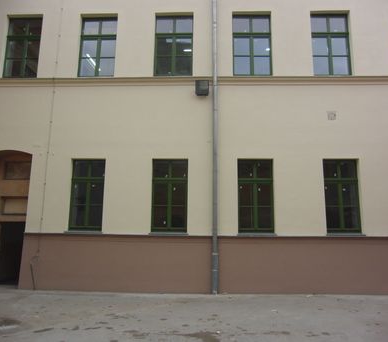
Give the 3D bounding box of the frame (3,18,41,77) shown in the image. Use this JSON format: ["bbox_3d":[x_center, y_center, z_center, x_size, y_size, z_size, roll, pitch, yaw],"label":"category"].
[{"bbox_3d":[-5.132,-3.720,9.624,1.101,1.985,0.100,0,-9,2],"label":"frame"}]

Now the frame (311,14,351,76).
[{"bbox_3d":[4.006,-3.671,9.309,1.105,1.985,0.100,0,-9,2],"label":"frame"}]

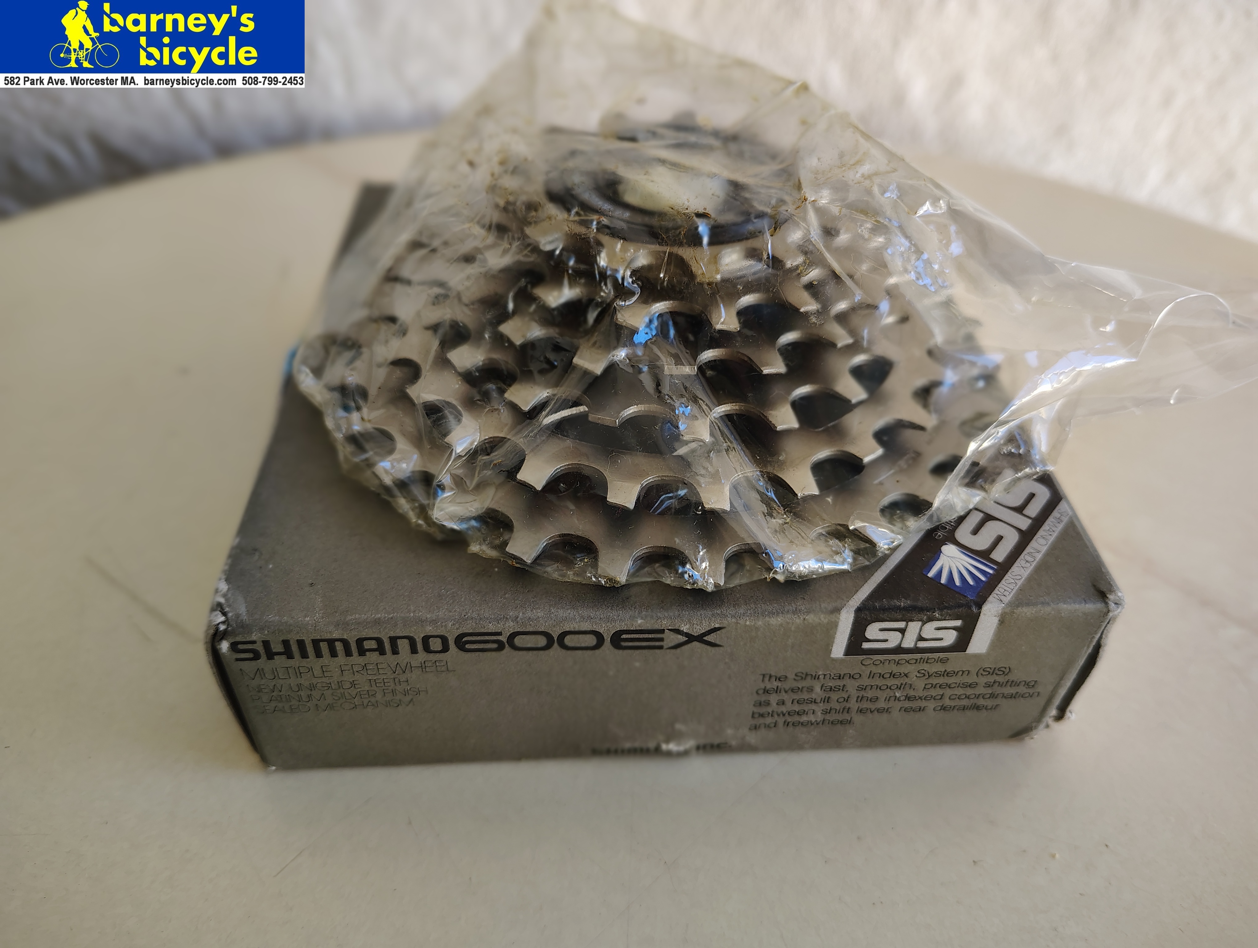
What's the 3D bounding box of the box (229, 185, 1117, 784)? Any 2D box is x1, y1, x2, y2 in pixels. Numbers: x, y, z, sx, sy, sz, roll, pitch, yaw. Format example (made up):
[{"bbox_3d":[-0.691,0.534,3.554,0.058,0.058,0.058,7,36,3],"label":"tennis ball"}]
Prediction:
[{"bbox_3d":[0.002,-0.012,0.174,0.122,0.036,0.127,-1,43,-5],"label":"box"}]

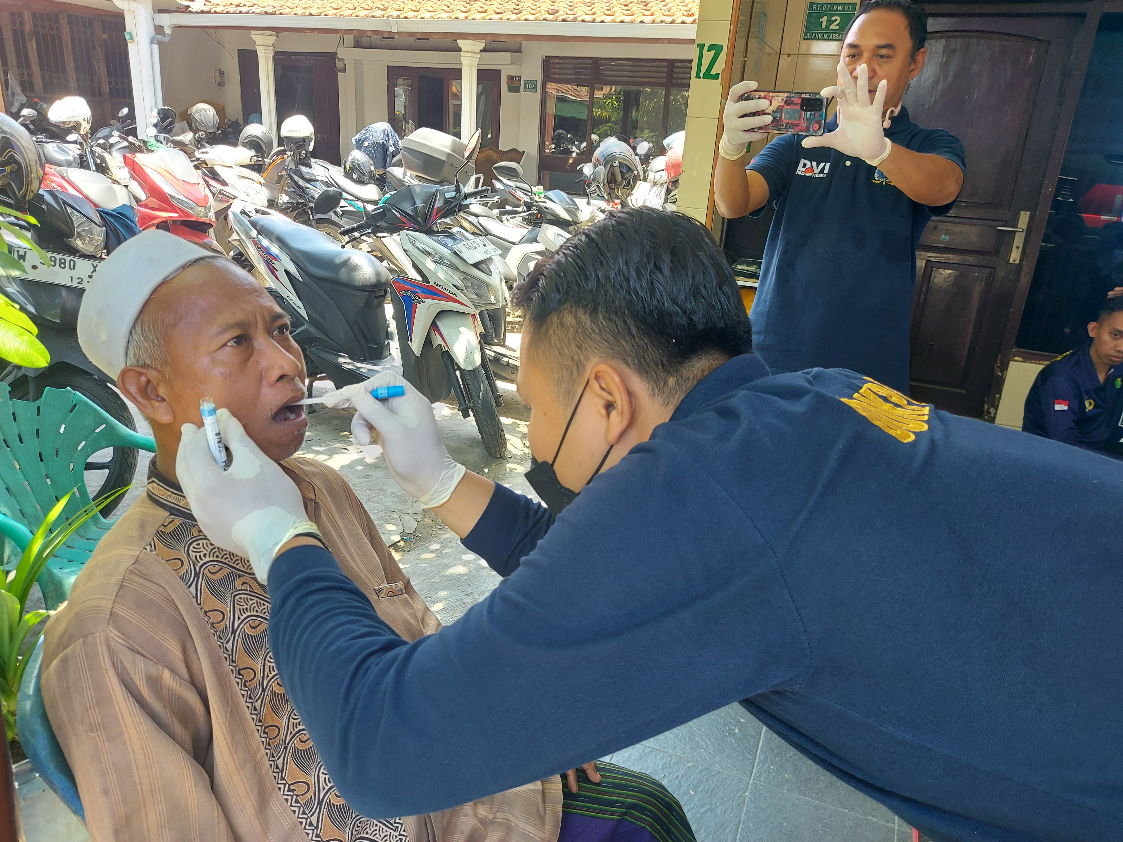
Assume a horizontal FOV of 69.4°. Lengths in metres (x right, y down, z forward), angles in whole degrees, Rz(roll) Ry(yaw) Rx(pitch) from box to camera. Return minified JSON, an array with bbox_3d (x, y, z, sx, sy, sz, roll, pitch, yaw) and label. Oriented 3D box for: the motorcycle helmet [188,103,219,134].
[{"bbox_3d":[-3.288,-2.780,7.450,0.310,0.260,0.250,14,23,26],"label":"motorcycle helmet"}]

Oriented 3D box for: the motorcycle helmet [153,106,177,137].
[{"bbox_3d":[-3.696,-2.789,7.550,0.250,0.260,0.300,-13,26,-38],"label":"motorcycle helmet"}]

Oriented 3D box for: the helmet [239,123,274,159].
[{"bbox_3d":[-2.425,-2.226,6.450,0.260,0.280,0.310,9,21,14],"label":"helmet"}]

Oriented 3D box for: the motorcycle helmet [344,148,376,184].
[{"bbox_3d":[-1.539,-1.945,6.200,0.320,0.270,0.260,16,24,30],"label":"motorcycle helmet"}]

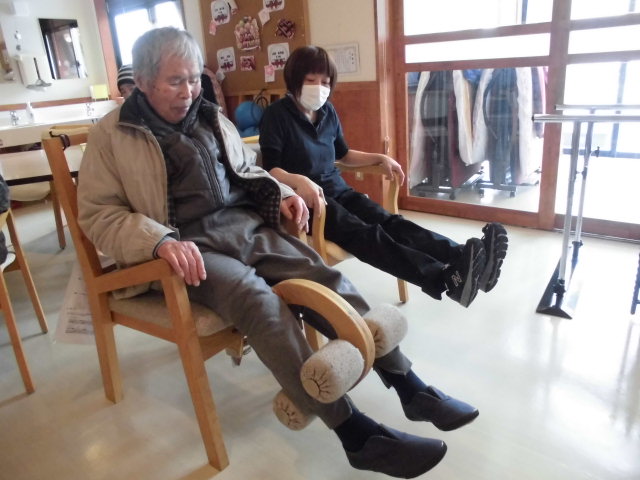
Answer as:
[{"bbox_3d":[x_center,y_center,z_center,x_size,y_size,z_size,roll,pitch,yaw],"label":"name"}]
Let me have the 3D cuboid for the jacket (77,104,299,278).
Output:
[{"bbox_3d":[-0.375,-0.142,1.418,0.470,0.530,0.580,13,26,39],"label":"jacket"}]

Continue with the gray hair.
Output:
[{"bbox_3d":[-0.420,-0.484,1.316,0.205,0.180,0.175,24,33,34],"label":"gray hair"}]

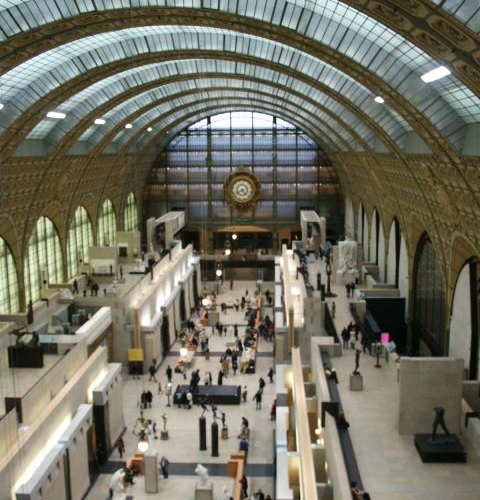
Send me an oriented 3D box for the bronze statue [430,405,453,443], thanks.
[{"bbox_3d":[11.930,10.294,38.375,1.550,2.060,0.720,0,9,3],"label":"bronze statue"}]

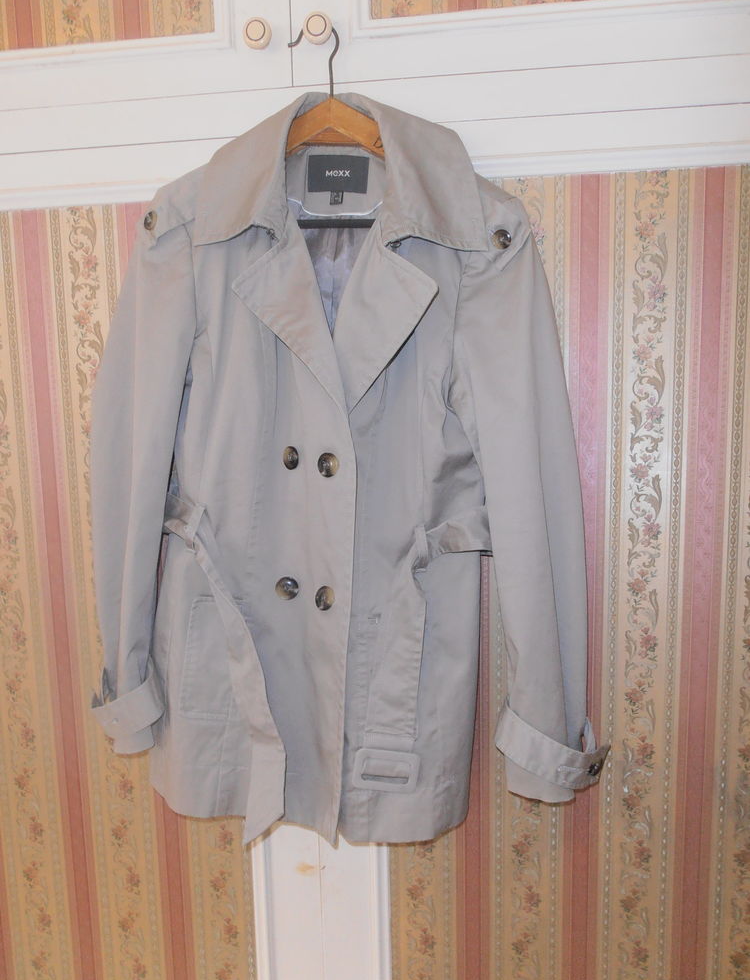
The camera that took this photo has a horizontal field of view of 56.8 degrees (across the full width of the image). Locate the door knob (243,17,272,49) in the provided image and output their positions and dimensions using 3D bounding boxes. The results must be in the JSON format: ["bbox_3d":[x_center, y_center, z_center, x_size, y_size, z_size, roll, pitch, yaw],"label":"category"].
[{"bbox_3d":[-0.130,-0.508,0.772,0.032,0.032,0.028,0,7,7],"label":"door knob"}]

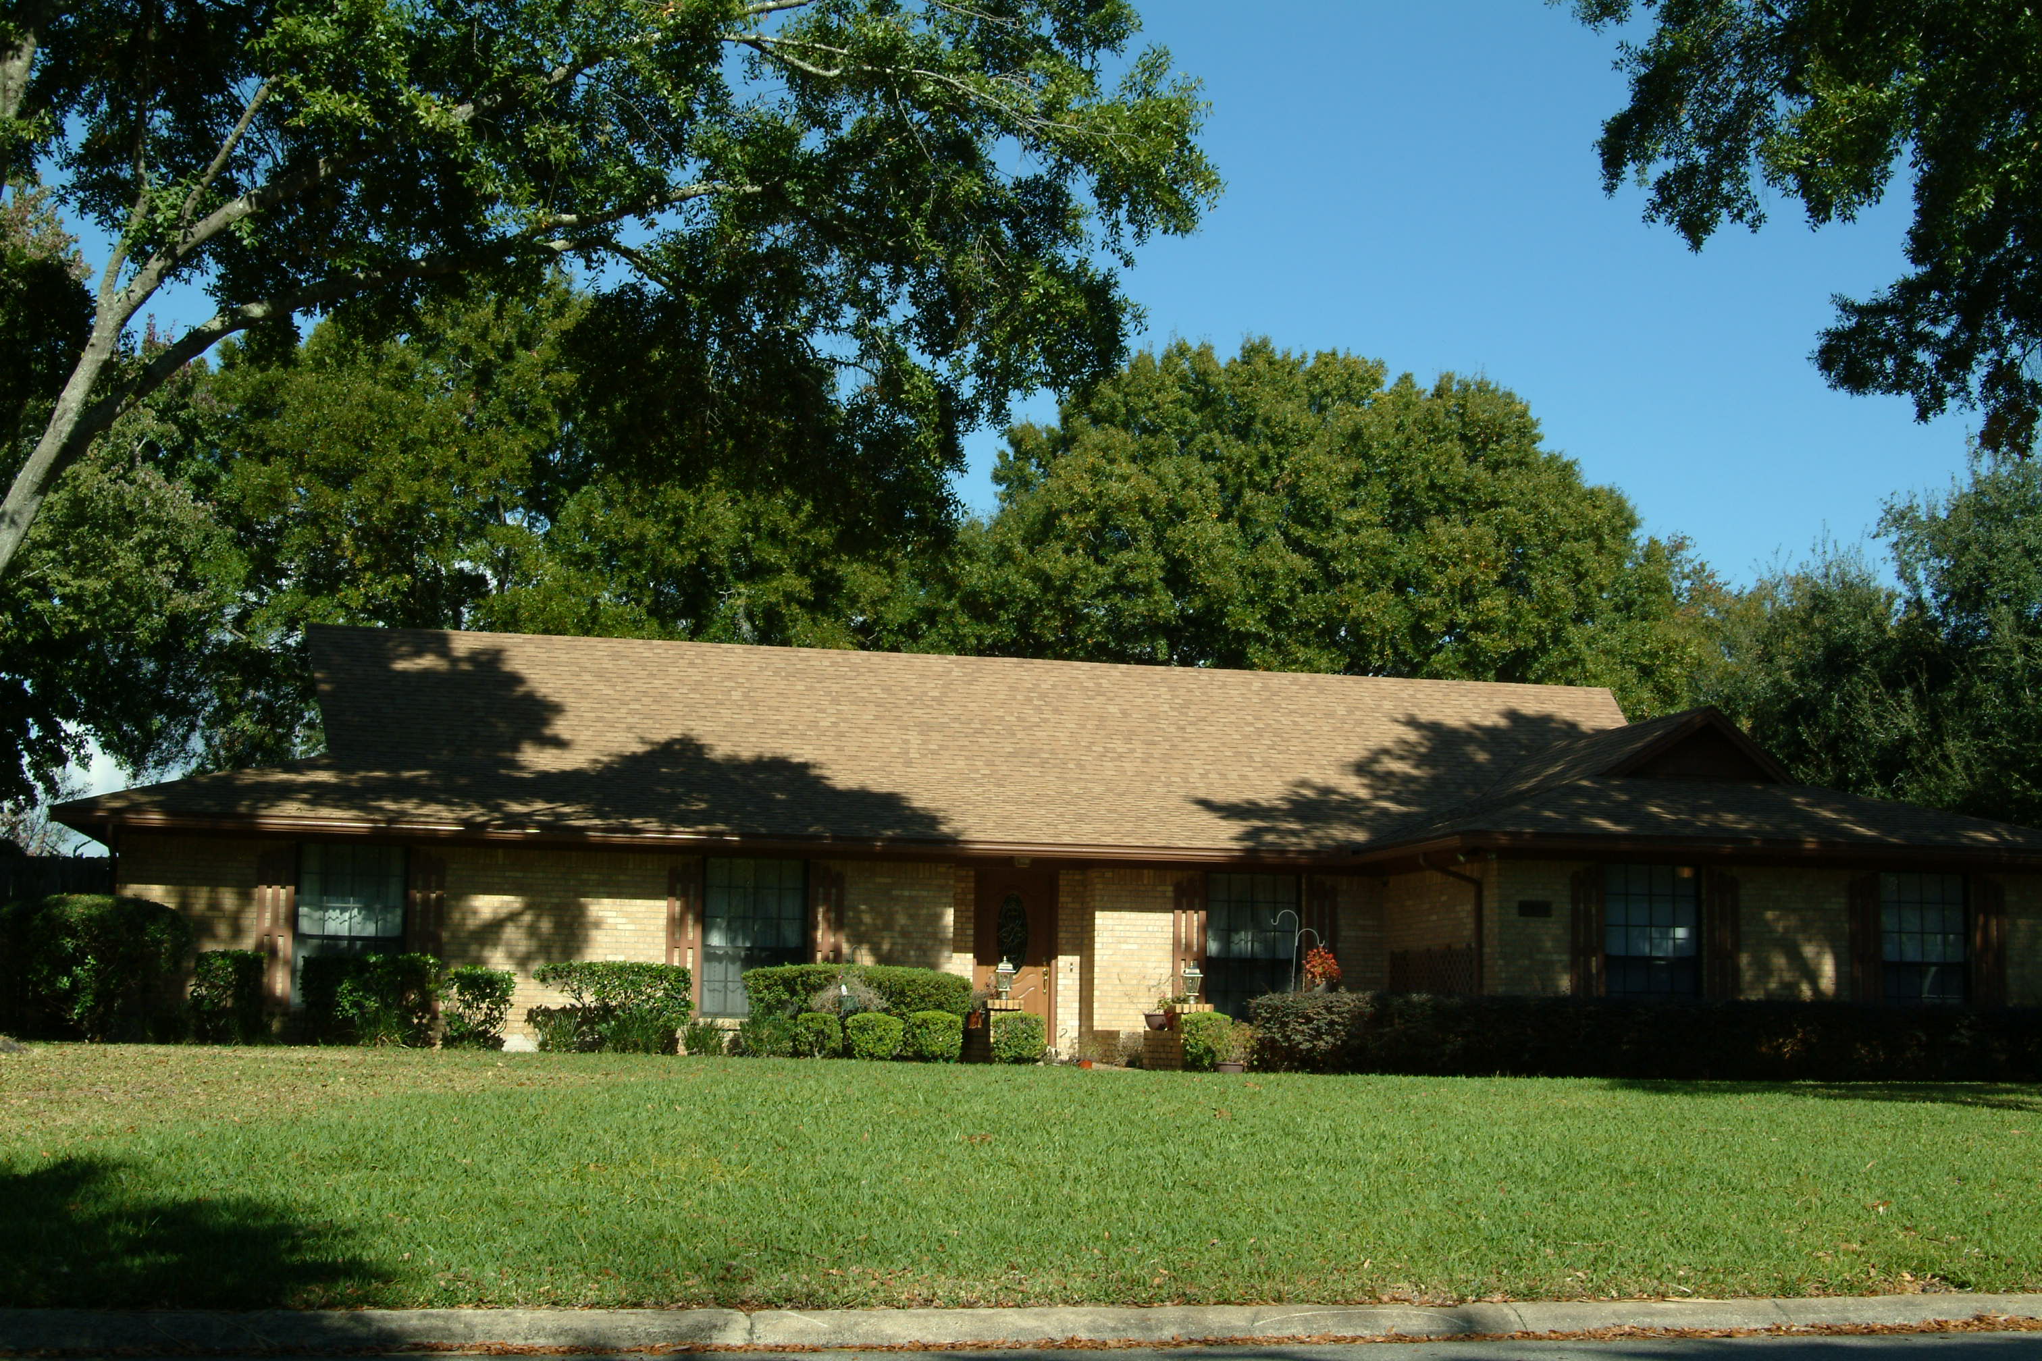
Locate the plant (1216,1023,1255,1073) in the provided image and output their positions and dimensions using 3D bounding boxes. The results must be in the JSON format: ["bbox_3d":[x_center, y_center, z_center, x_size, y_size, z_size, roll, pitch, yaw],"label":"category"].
[{"bbox_3d":[2.262,3.863,25.016,0.410,0.514,0.410,1,-8,0],"label":"plant"}]

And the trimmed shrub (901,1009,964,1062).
[{"bbox_3d":[-0.915,3.704,24.849,0.636,0.544,0.636,3,-9,-11],"label":"trimmed shrub"}]

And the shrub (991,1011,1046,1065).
[{"bbox_3d":[-0.033,3.725,24.821,0.570,0.560,0.570,1,-8,0],"label":"shrub"}]

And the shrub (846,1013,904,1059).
[{"bbox_3d":[-1.513,3.693,24.830,0.603,0.494,0.603,3,-9,-11],"label":"shrub"}]

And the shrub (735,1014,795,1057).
[{"bbox_3d":[-2.666,3.697,24.799,0.631,0.444,0.631,3,-9,-11],"label":"shrub"}]

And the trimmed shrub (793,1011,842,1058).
[{"bbox_3d":[-2.118,3.675,24.708,0.503,0.492,0.503,3,-9,-11],"label":"trimmed shrub"}]

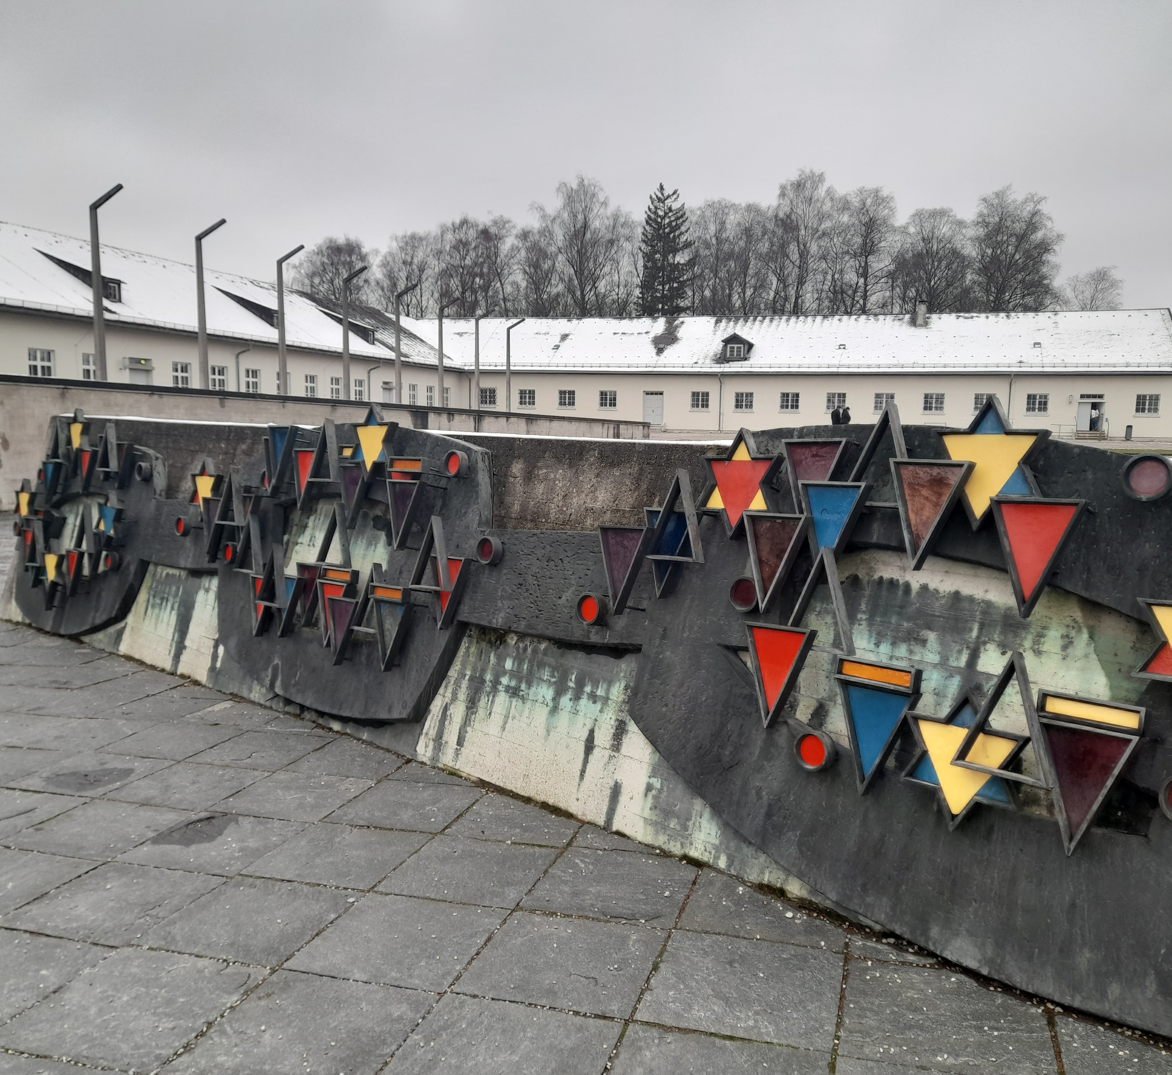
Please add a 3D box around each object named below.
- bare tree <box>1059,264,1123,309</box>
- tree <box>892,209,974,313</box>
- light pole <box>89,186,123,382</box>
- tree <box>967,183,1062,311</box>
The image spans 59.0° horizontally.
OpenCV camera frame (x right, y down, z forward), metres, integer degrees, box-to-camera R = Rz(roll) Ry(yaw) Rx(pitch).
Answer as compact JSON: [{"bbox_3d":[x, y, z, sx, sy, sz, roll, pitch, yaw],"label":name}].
[{"bbox_3d":[55.084,-20.623,114.025,7.090,18.158,7.090,3,7,17],"label":"bare tree"},{"bbox_3d":[35.687,-22.712,108.305,8.334,23.135,8.334,3,7,17],"label":"tree"},{"bbox_3d":[-10.495,-5.249,22.913,0.791,4.933,0.230,3,6,16],"label":"light pole"},{"bbox_3d":[43.883,-23.490,107.415,9.518,25.079,9.518,3,7,17],"label":"tree"}]

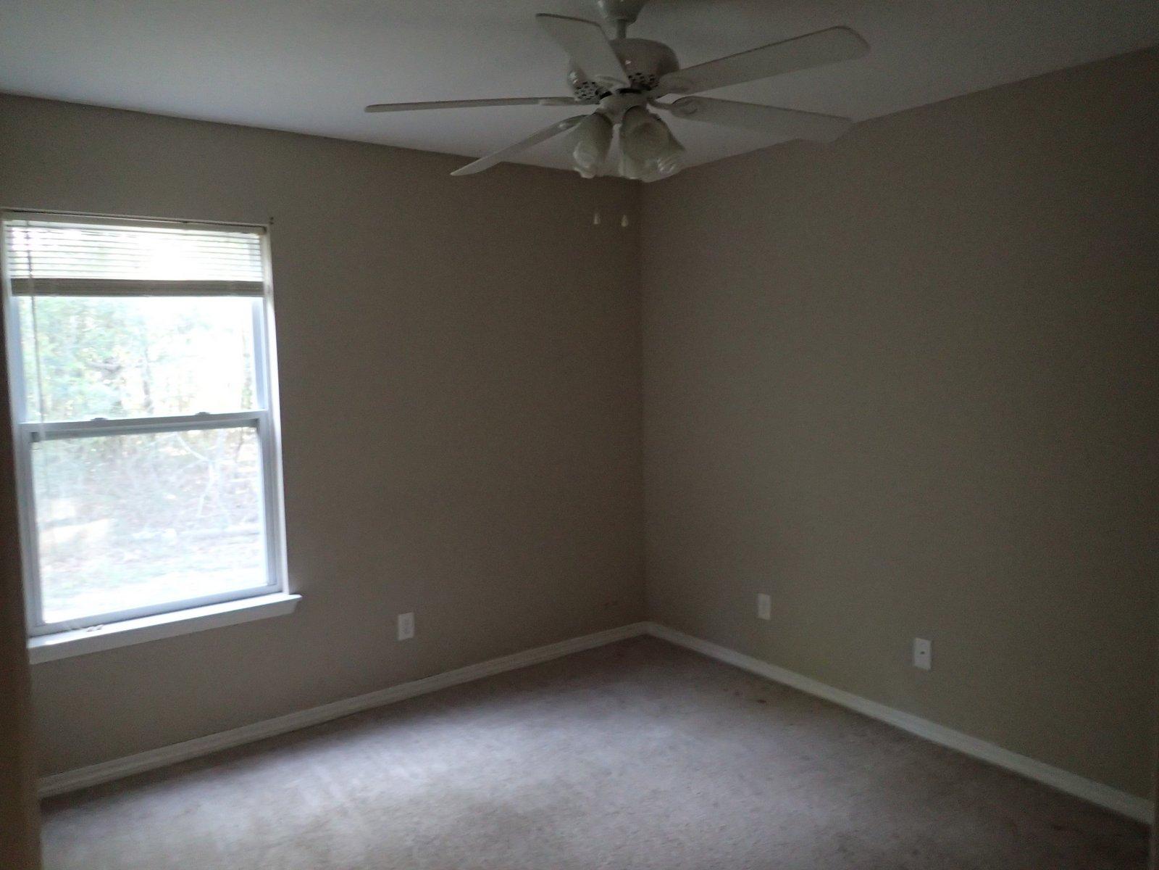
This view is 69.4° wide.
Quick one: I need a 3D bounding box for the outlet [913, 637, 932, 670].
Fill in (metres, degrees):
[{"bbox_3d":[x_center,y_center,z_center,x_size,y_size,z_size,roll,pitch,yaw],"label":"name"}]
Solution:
[{"bbox_3d":[1.345,0.855,3.278,0.009,0.115,0.070,-5,7,-36],"label":"outlet"}]

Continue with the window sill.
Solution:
[{"bbox_3d":[-1.557,0.726,3.181,0.963,0.071,0.129,-5,7,-36],"label":"window sill"}]

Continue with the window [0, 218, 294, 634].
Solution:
[{"bbox_3d":[-1.601,-0.054,3.136,0.911,1.492,0.099,-5,7,-36],"label":"window"}]

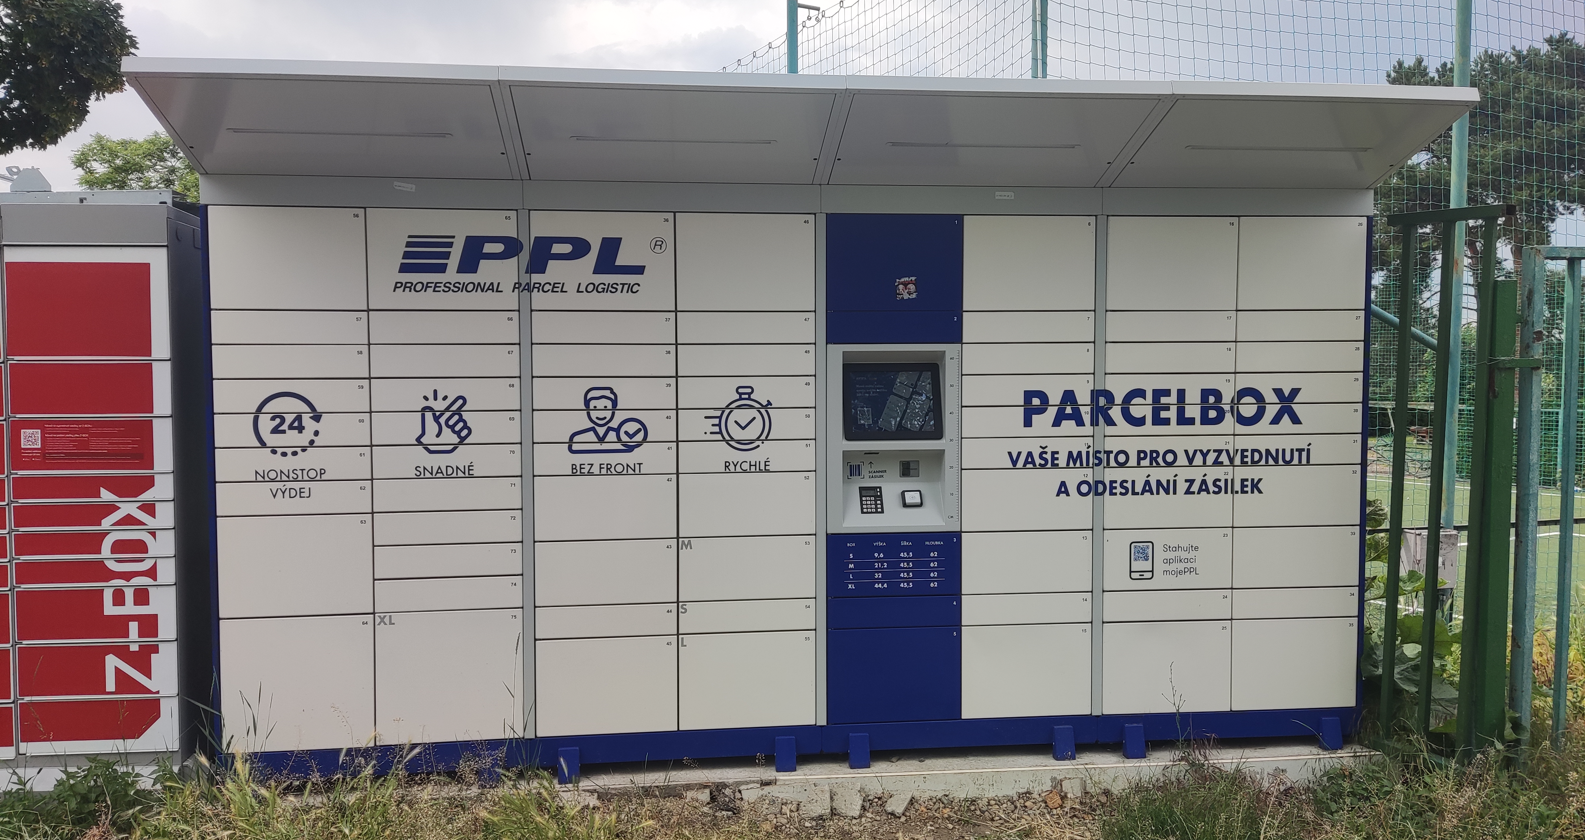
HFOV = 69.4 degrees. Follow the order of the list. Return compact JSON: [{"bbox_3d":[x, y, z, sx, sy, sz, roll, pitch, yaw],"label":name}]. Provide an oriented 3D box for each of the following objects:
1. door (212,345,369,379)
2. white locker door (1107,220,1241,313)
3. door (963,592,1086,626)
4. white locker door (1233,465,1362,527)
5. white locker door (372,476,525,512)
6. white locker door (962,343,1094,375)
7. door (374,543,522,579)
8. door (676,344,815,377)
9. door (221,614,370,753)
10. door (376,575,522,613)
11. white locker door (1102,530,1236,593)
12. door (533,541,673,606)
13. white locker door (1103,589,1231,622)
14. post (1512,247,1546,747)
[{"bbox_3d":[-1.708,-0.200,3.929,0.494,0.111,0.025,-1,3,-7],"label":"door"},{"bbox_3d":[1.406,-0.577,4.245,0.491,0.340,0.022,-1,3,-7],"label":"white locker door"},{"bbox_3d":[0.872,0.701,4.251,0.491,0.107,0.022,-1,3,-7],"label":"door"},{"bbox_3d":[1.916,0.287,4.362,0.506,0.229,0.025,-1,3,-6],"label":"white locker door"},{"bbox_3d":[-1.204,0.259,4.006,0.502,0.111,0.025,-1,3,-6],"label":"white locker door"},{"bbox_3d":[0.865,-0.226,4.216,0.494,0.111,0.025,-1,3,-6],"label":"white locker door"},{"bbox_3d":[-1.215,0.496,4.039,0.497,0.110,0.025,-1,3,-7],"label":"door"},{"bbox_3d":[-0.165,-0.215,4.119,0.492,0.109,0.025,-1,3,-6],"label":"door"},{"bbox_3d":[-1.700,0.905,3.968,0.491,0.456,0.022,-1,3,-7],"label":"door"},{"bbox_3d":[-1.197,0.607,4.009,0.491,0.107,0.022,-1,3,-7],"label":"door"},{"bbox_3d":[1.419,0.527,4.336,0.493,0.225,0.025,-1,3,-6],"label":"white locker door"},{"bbox_3d":[-0.660,0.541,4.083,0.498,0.227,0.025,-1,3,-6],"label":"door"},{"bbox_3d":[1.421,0.702,4.345,0.493,0.109,0.025,-1,3,-6],"label":"white locker door"},{"bbox_3d":[2.774,0.322,4.322,0.042,1.937,0.062,-1,3,-6],"label":"post"}]

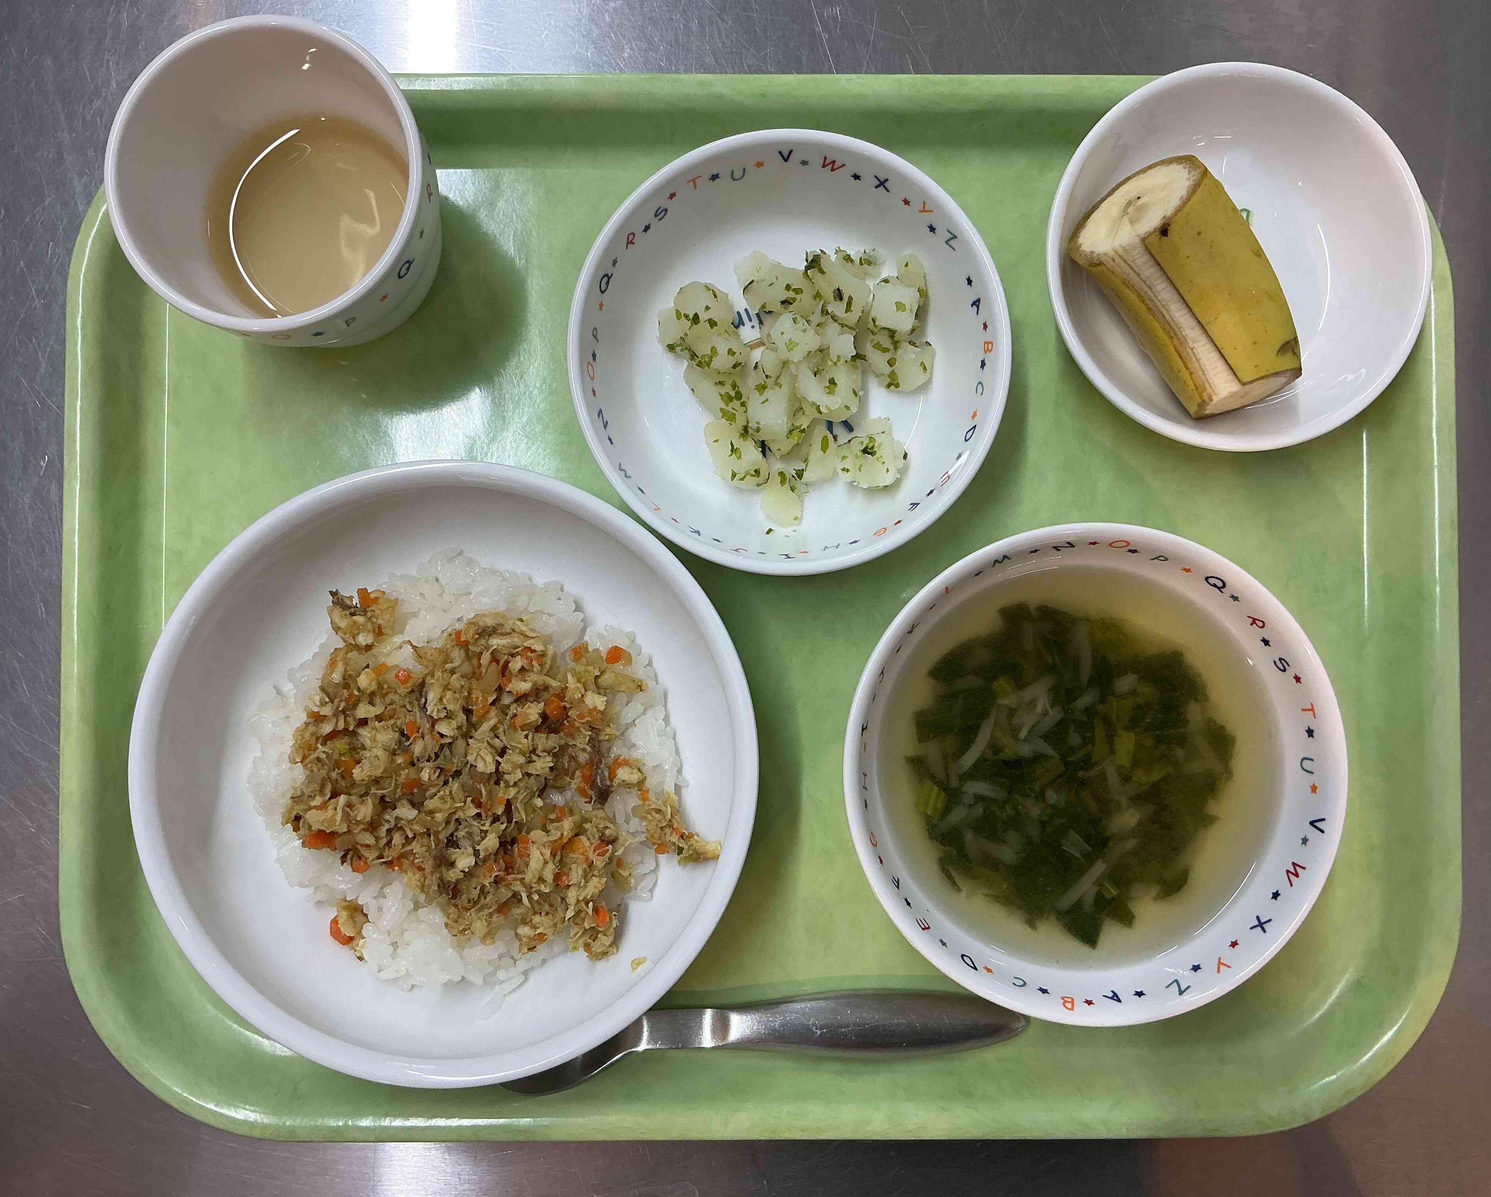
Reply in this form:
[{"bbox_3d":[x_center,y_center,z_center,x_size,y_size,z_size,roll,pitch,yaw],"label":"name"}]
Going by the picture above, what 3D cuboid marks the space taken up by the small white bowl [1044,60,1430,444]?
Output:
[{"bbox_3d":[0.125,-0.086,0.356,0.098,0.035,0.098,0,89,0],"label":"small white bowl"}]

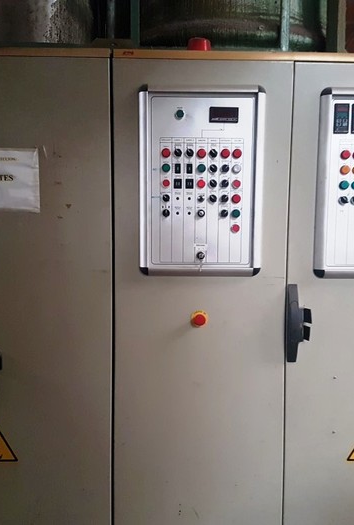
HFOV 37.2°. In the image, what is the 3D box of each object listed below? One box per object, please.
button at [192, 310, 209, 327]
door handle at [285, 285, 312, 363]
[{"bbox_3d":[0.080,0.195,1.784,0.060,0.060,0.050,0,5,-1],"label":"button"},{"bbox_3d":[0.418,0.209,1.796,0.082,0.262,0.045,0,5,-1],"label":"door handle"}]

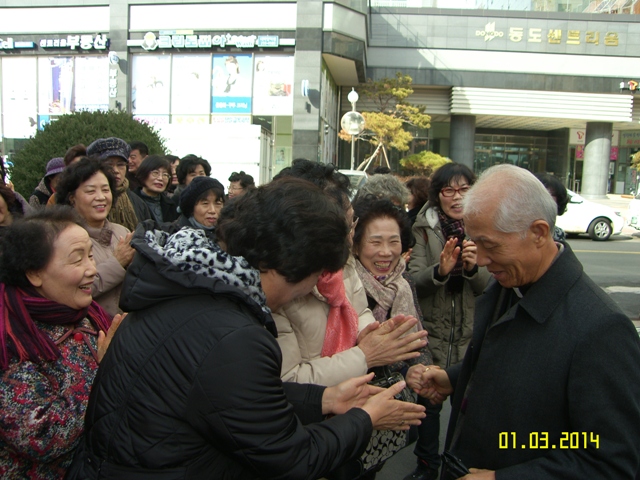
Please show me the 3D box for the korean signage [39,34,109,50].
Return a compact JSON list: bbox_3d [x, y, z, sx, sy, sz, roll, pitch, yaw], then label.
[{"bbox_3d":[-9.760,-7.831,20.553,2.970,0.560,0.150,3,6,8],"label":"korean signage"}]

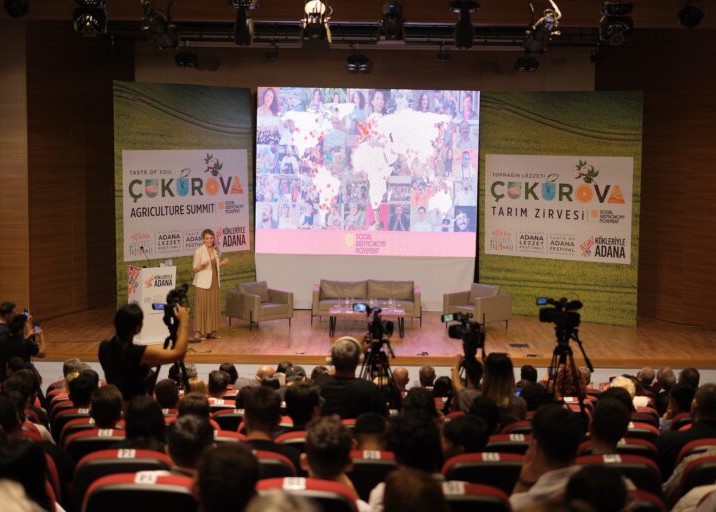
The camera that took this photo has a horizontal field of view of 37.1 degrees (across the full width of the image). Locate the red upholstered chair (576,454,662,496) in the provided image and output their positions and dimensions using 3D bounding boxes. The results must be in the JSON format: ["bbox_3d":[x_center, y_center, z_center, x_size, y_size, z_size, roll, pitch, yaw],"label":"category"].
[{"bbox_3d":[1.137,1.348,5.054,0.540,0.950,0.620,1,5,0],"label":"red upholstered chair"}]

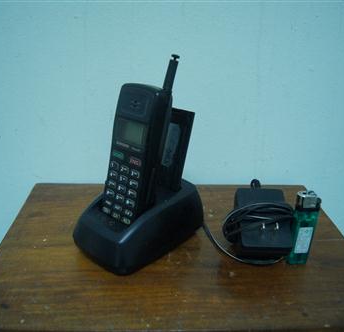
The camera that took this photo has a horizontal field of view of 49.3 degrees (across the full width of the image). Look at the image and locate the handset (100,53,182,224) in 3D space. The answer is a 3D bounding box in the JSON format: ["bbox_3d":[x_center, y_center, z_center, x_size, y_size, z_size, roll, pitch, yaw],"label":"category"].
[{"bbox_3d":[-0.031,-0.024,0.375,0.048,0.171,0.041,18,15,33],"label":"handset"}]

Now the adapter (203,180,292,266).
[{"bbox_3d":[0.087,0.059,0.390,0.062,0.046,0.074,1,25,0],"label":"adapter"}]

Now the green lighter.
[{"bbox_3d":[0.123,0.058,0.353,0.021,0.079,0.011,2,25,2],"label":"green lighter"}]

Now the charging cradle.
[{"bbox_3d":[-0.034,0.052,0.402,0.078,0.045,0.121,22,32,37],"label":"charging cradle"}]

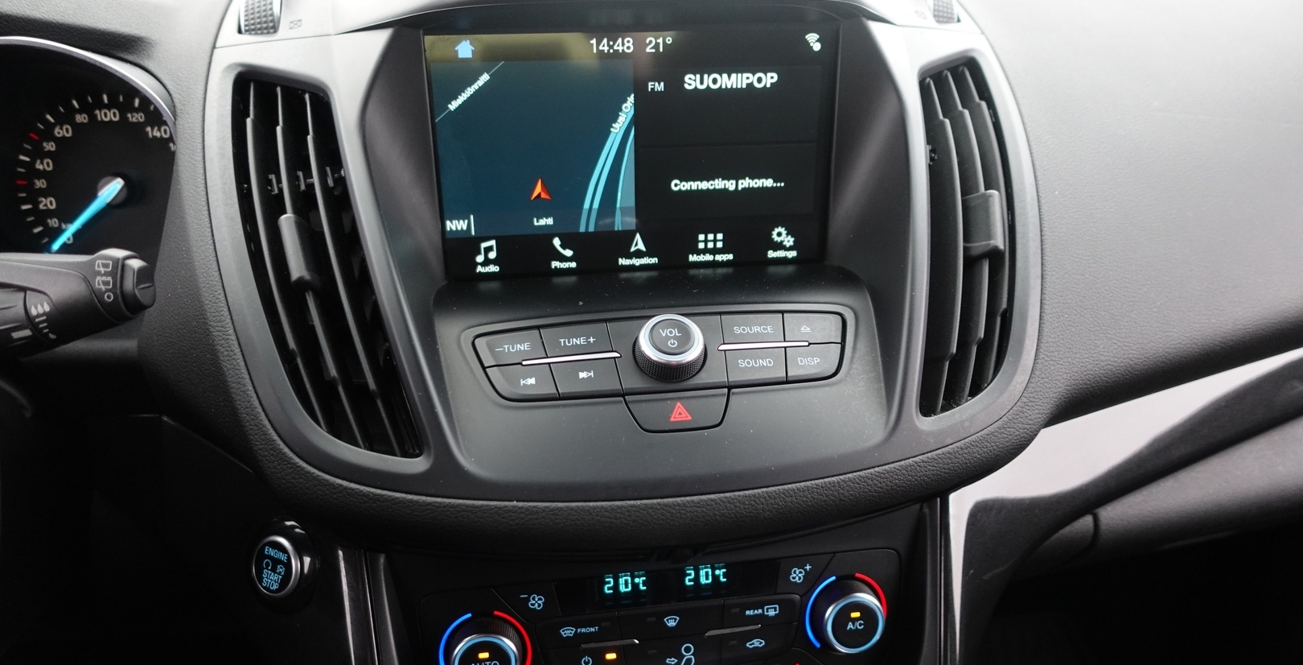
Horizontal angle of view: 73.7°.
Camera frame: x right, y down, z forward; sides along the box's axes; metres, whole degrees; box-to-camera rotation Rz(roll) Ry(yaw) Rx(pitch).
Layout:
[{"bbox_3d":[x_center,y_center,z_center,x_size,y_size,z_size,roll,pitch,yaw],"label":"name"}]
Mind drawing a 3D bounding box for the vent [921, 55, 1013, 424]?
[{"bbox_3d":[0.136,-0.057,0.373,0.064,0.036,0.186,12,63,-23],"label":"vent"}]

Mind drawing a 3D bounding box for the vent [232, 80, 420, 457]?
[{"bbox_3d":[-0.135,-0.040,0.338,0.064,0.036,0.186,-18,67,8],"label":"vent"}]

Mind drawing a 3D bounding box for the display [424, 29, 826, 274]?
[{"bbox_3d":[-0.007,-0.081,0.394,0.180,0.108,0.012,-3,21,-7],"label":"display"}]

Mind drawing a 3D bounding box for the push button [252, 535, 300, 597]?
[{"bbox_3d":[-0.177,0.111,0.413,0.028,0.028,0.008,9,-2,24],"label":"push button"}]

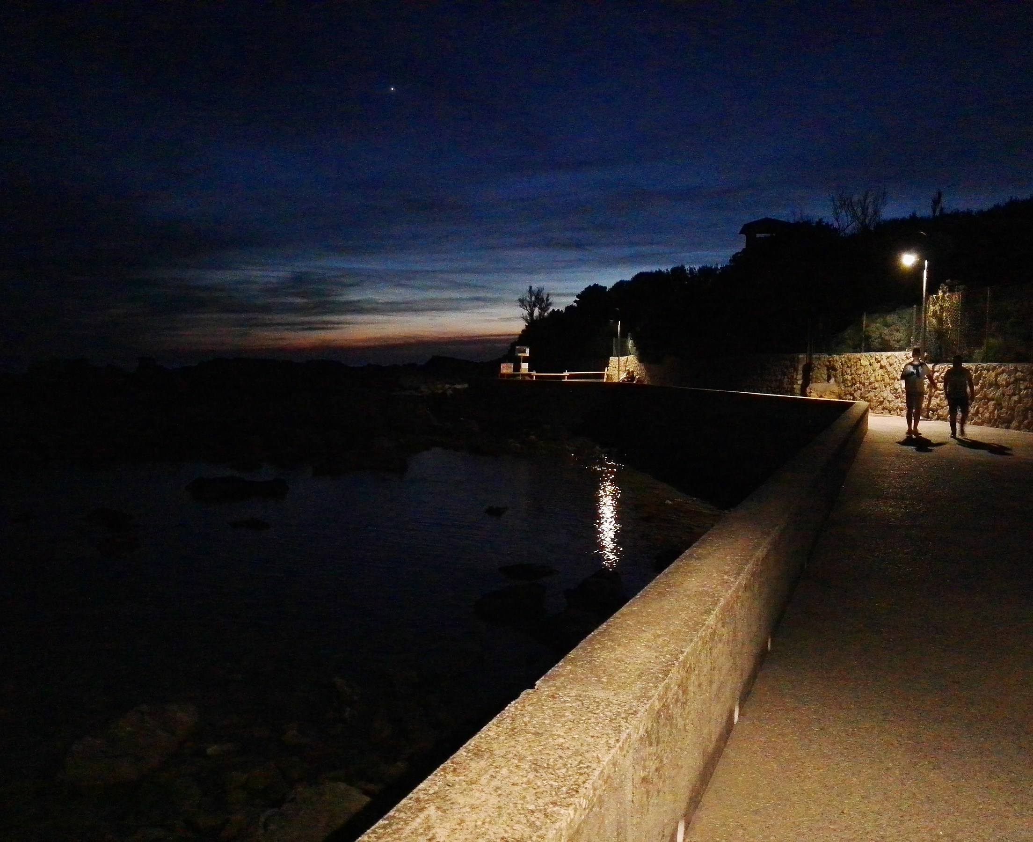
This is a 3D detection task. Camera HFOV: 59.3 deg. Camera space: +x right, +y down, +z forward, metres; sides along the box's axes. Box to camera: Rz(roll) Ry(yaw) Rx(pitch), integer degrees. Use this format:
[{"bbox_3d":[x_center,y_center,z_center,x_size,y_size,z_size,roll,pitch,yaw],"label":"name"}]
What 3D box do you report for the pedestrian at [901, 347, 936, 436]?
[{"bbox_3d":[8.338,-0.617,18.832,0.690,1.795,0.480,2,4,23],"label":"pedestrian"}]

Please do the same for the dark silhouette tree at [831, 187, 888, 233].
[{"bbox_3d":[20.778,-12.754,55.000,3.500,2.900,3.000,2,4,17],"label":"dark silhouette tree"}]

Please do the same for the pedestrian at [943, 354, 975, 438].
[{"bbox_3d":[9.027,-0.514,18.453,0.610,1.650,0.450,2,4,23],"label":"pedestrian"}]

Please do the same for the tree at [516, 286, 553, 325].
[{"bbox_3d":[1.623,-10.164,80.000,3.100,3.500,2.800,0,4,0],"label":"tree"}]

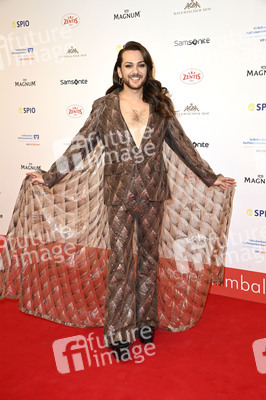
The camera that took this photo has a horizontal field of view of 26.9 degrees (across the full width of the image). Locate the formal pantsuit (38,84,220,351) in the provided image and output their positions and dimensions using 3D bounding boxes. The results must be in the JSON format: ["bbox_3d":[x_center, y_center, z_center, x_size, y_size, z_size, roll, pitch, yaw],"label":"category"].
[{"bbox_3d":[-0.008,0.111,3.288,1.056,1.514,0.420,-2,12,-4],"label":"formal pantsuit"}]

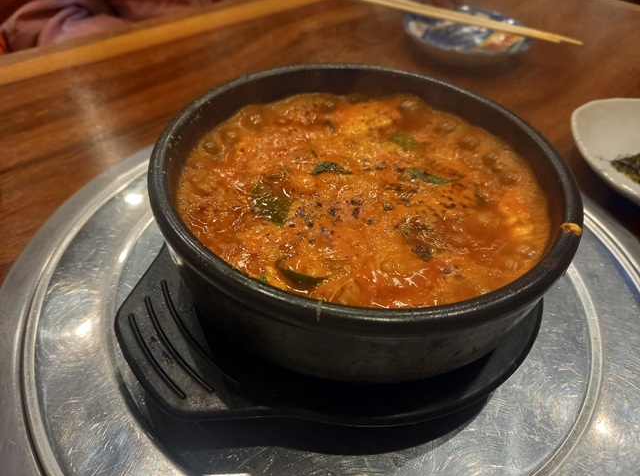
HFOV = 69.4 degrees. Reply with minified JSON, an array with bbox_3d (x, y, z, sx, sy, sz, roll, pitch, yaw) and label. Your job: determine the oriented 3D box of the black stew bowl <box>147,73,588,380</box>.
[{"bbox_3d":[0.017,-0.012,0.204,0.166,0.061,0.166,2,44,-2],"label":"black stew bowl"}]

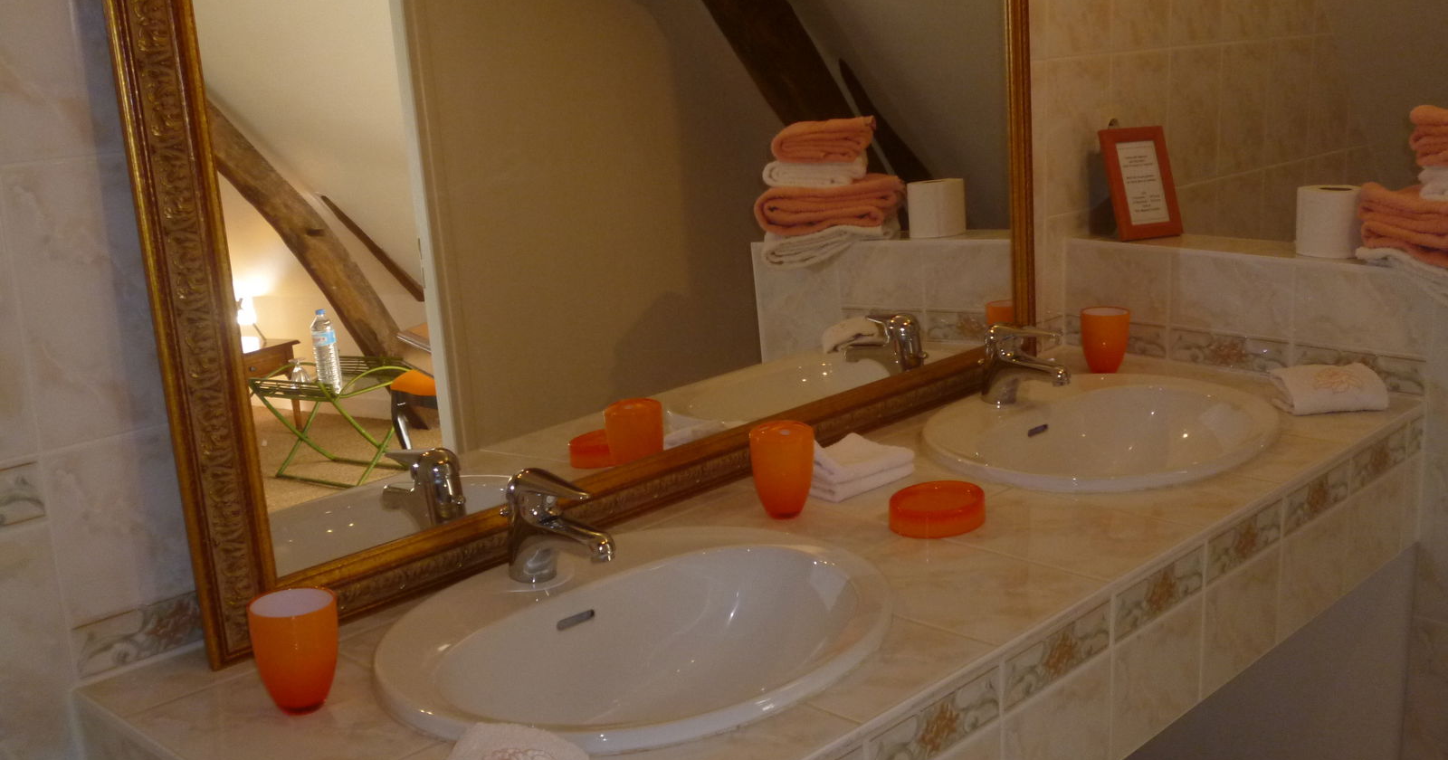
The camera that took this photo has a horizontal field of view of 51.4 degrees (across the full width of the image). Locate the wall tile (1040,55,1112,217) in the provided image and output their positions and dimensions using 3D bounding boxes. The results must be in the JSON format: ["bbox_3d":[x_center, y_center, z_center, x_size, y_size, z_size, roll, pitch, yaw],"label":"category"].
[{"bbox_3d":[0.582,-0.404,2.483,0.010,0.248,0.198,11,19,43],"label":"wall tile"}]

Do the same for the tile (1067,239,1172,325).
[{"bbox_3d":[0.641,-0.158,2.451,0.188,0.119,0.010,11,19,43],"label":"tile"}]

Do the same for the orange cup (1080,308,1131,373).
[{"bbox_3d":[0.596,-0.059,2.356,0.078,0.099,0.078,-2,14,1],"label":"orange cup"}]

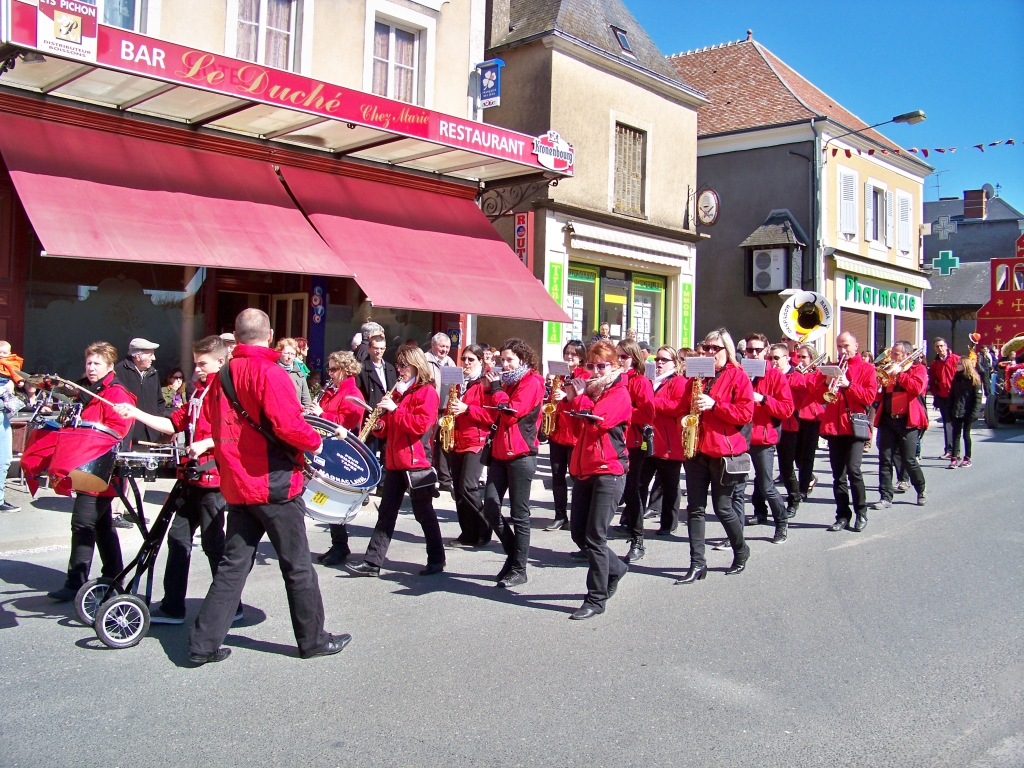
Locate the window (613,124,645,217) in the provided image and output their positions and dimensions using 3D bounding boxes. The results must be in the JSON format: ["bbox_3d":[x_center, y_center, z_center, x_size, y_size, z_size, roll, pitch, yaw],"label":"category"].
[{"bbox_3d":[2.193,-3.960,18.063,0.150,1.620,0.920,2,1,43],"label":"window"}]

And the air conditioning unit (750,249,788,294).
[{"bbox_3d":[6.753,-2.976,25.600,0.900,1.080,0.360,2,1,43],"label":"air conditioning unit"}]

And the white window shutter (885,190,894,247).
[{"bbox_3d":[10.248,-4.479,26.500,0.440,1.520,0.045,1,0,-45],"label":"white window shutter"}]

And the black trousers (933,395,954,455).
[{"bbox_3d":[6.540,0.580,14.700,0.400,0.970,0.300,1,0,34],"label":"black trousers"}]

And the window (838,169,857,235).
[{"bbox_3d":[8.900,-4.820,25.900,1.000,1.660,0.120,1,0,-45],"label":"window"}]

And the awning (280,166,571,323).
[{"bbox_3d":[-1.246,-2.112,14.970,3.950,2.163,2.250,1,0,-44],"label":"awning"}]

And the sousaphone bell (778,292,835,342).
[{"bbox_3d":[3.620,-0.830,12.000,0.660,0.660,0.330,1,0,29],"label":"sousaphone bell"}]

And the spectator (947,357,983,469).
[{"bbox_3d":[6.190,0.390,13.400,0.370,1.510,0.450,1,0,-30],"label":"spectator"}]

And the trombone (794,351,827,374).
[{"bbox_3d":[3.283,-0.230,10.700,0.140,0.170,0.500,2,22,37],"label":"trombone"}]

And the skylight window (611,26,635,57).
[{"bbox_3d":[2.032,-6.216,17.795,0.460,0.660,0.120,1,-23,-47],"label":"skylight window"}]

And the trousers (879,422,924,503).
[{"bbox_3d":[4.090,0.803,10.250,0.420,0.950,0.550,2,1,43],"label":"trousers"}]

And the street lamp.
[{"bbox_3d":[8.960,-6.190,24.130,0.300,0.800,2.550,1,0,-45],"label":"street lamp"}]

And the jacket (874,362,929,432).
[{"bbox_3d":[4.040,0.130,10.100,0.580,0.720,0.440,1,0,38],"label":"jacket"}]

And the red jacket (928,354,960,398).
[{"bbox_3d":[6.350,-0.117,14.300,0.500,0.660,0.300,1,0,33],"label":"red jacket"}]

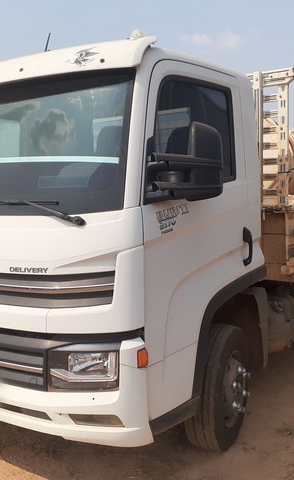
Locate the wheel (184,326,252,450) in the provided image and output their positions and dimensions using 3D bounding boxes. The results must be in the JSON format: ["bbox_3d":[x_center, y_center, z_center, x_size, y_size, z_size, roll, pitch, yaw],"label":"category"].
[{"bbox_3d":[0.458,0.946,3.311,0.240,0.785,0.785,2,6,28],"label":"wheel"}]

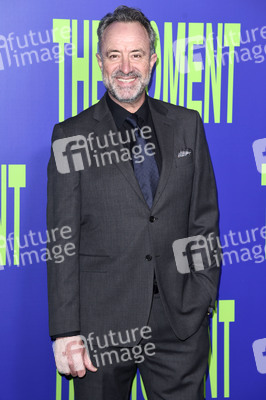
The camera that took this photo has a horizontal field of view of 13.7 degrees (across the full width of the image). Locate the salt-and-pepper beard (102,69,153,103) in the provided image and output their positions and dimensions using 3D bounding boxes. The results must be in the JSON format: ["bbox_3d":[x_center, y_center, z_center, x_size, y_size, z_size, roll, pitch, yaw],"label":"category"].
[{"bbox_3d":[-0.015,-0.322,3.120,0.140,0.095,0.100,-1,6,-1],"label":"salt-and-pepper beard"}]

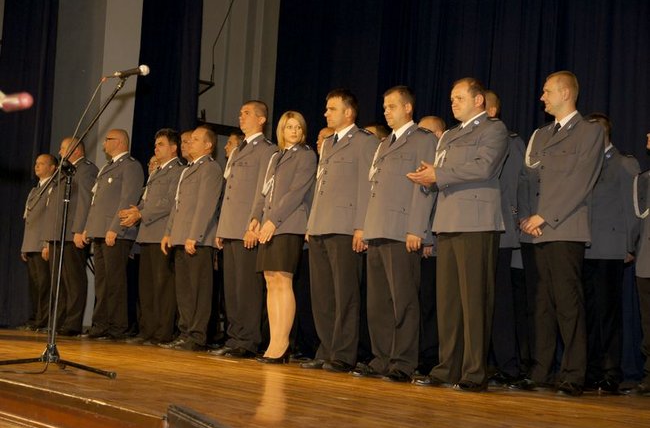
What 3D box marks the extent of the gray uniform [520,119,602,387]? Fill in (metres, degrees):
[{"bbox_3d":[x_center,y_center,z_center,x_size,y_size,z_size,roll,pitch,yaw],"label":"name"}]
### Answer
[{"bbox_3d":[1.350,0.209,6.920,0.370,1.540,0.530,5,-4,-32],"label":"gray uniform"}]

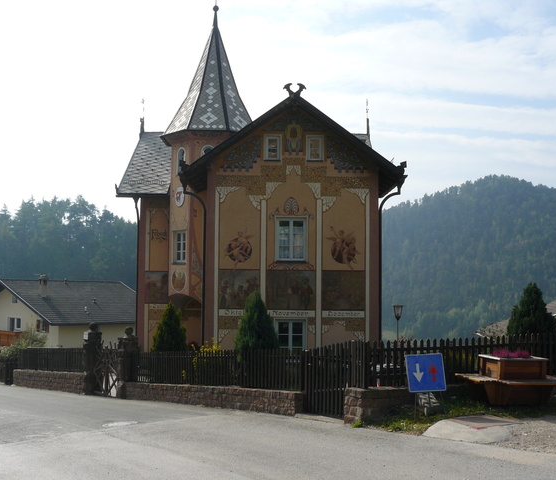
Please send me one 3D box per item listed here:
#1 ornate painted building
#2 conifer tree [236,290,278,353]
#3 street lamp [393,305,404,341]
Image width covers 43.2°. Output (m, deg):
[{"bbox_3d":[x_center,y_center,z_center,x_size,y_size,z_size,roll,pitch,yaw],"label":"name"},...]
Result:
[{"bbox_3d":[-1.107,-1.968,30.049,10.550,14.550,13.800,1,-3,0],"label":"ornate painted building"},{"bbox_3d":[-0.434,2.069,13.808,0.920,2.149,0.920,1,-3,0],"label":"conifer tree"},{"bbox_3d":[4.259,3.889,24.828,0.340,3.187,0.340,1,-3,0],"label":"street lamp"}]

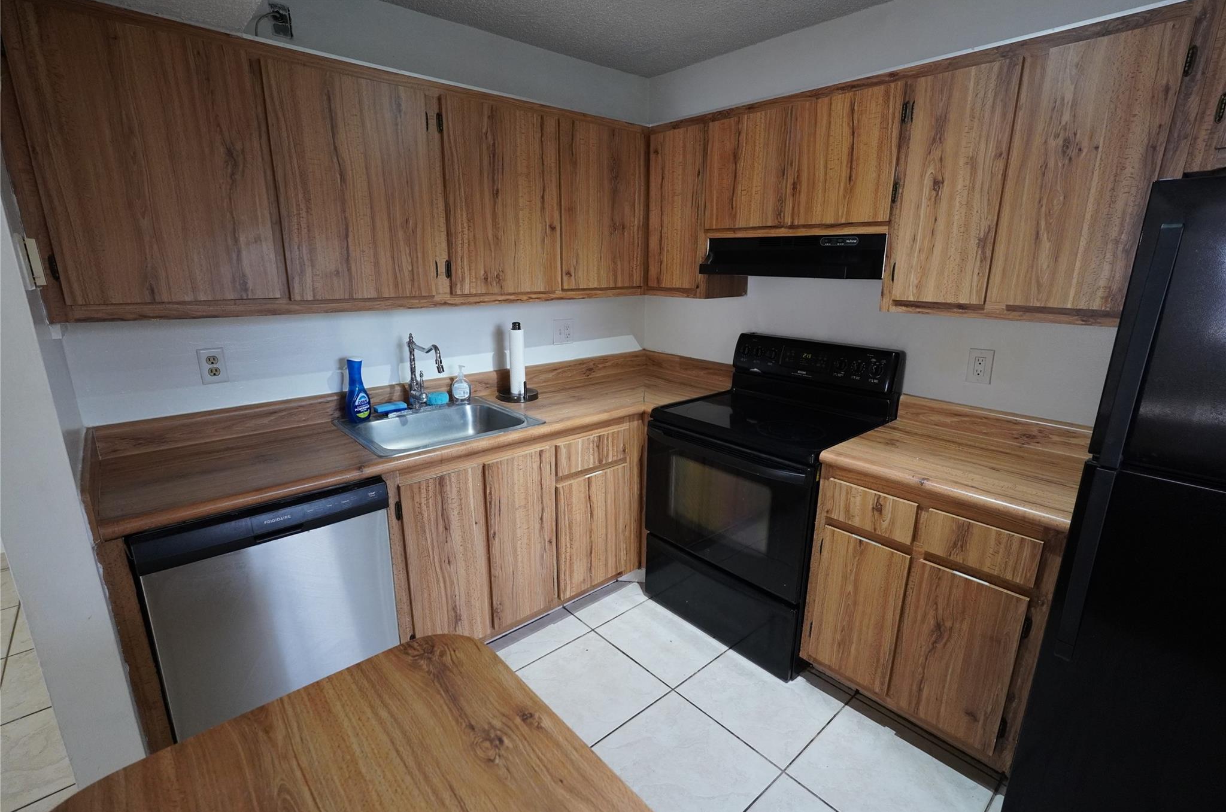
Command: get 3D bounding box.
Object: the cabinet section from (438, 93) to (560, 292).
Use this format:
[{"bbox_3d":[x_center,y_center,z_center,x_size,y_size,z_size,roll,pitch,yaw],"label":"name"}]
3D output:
[{"bbox_3d":[-0.526,-0.830,2.268,0.513,0.700,0.322,-12,19,-40],"label":"cabinet section"}]

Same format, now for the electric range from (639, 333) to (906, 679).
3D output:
[{"bbox_3d":[0.635,0.336,2.340,0.690,1.165,0.755,-12,19,-40],"label":"electric range"}]

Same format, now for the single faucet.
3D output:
[{"bbox_3d":[-0.765,-0.134,2.236,0.195,0.322,0.063,8,16,27],"label":"single faucet"}]

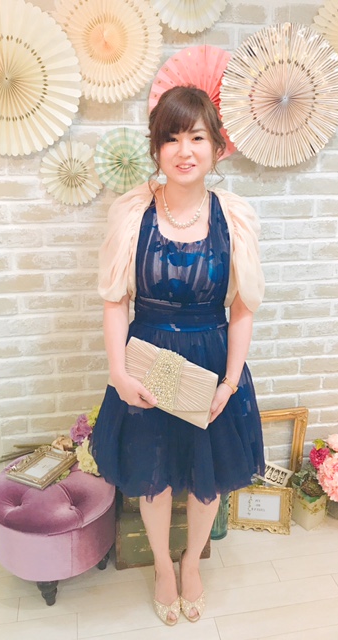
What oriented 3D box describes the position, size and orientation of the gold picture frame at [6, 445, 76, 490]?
[{"bbox_3d":[-0.438,0.515,1.812,0.145,0.030,0.200,8,21,22],"label":"gold picture frame"}]

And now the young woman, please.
[{"bbox_3d":[0.038,0.196,1.544,0.530,1.625,0.380,-3,19,-8],"label":"young woman"}]

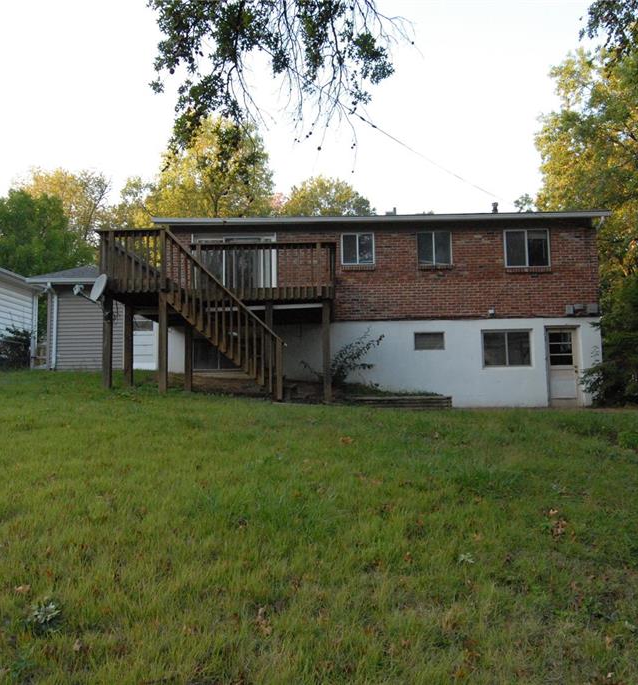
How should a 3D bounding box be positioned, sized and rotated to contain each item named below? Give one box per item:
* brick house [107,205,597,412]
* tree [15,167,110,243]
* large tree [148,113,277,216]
[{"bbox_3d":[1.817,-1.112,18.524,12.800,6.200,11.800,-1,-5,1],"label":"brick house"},{"bbox_3d":[-17.600,-5.018,40.979,7.000,14.000,6.800,-1,-5,1],"label":"tree"},{"bbox_3d":[-6.056,-5.743,33.752,7.200,14.000,7.000,-1,-5,1],"label":"large tree"}]

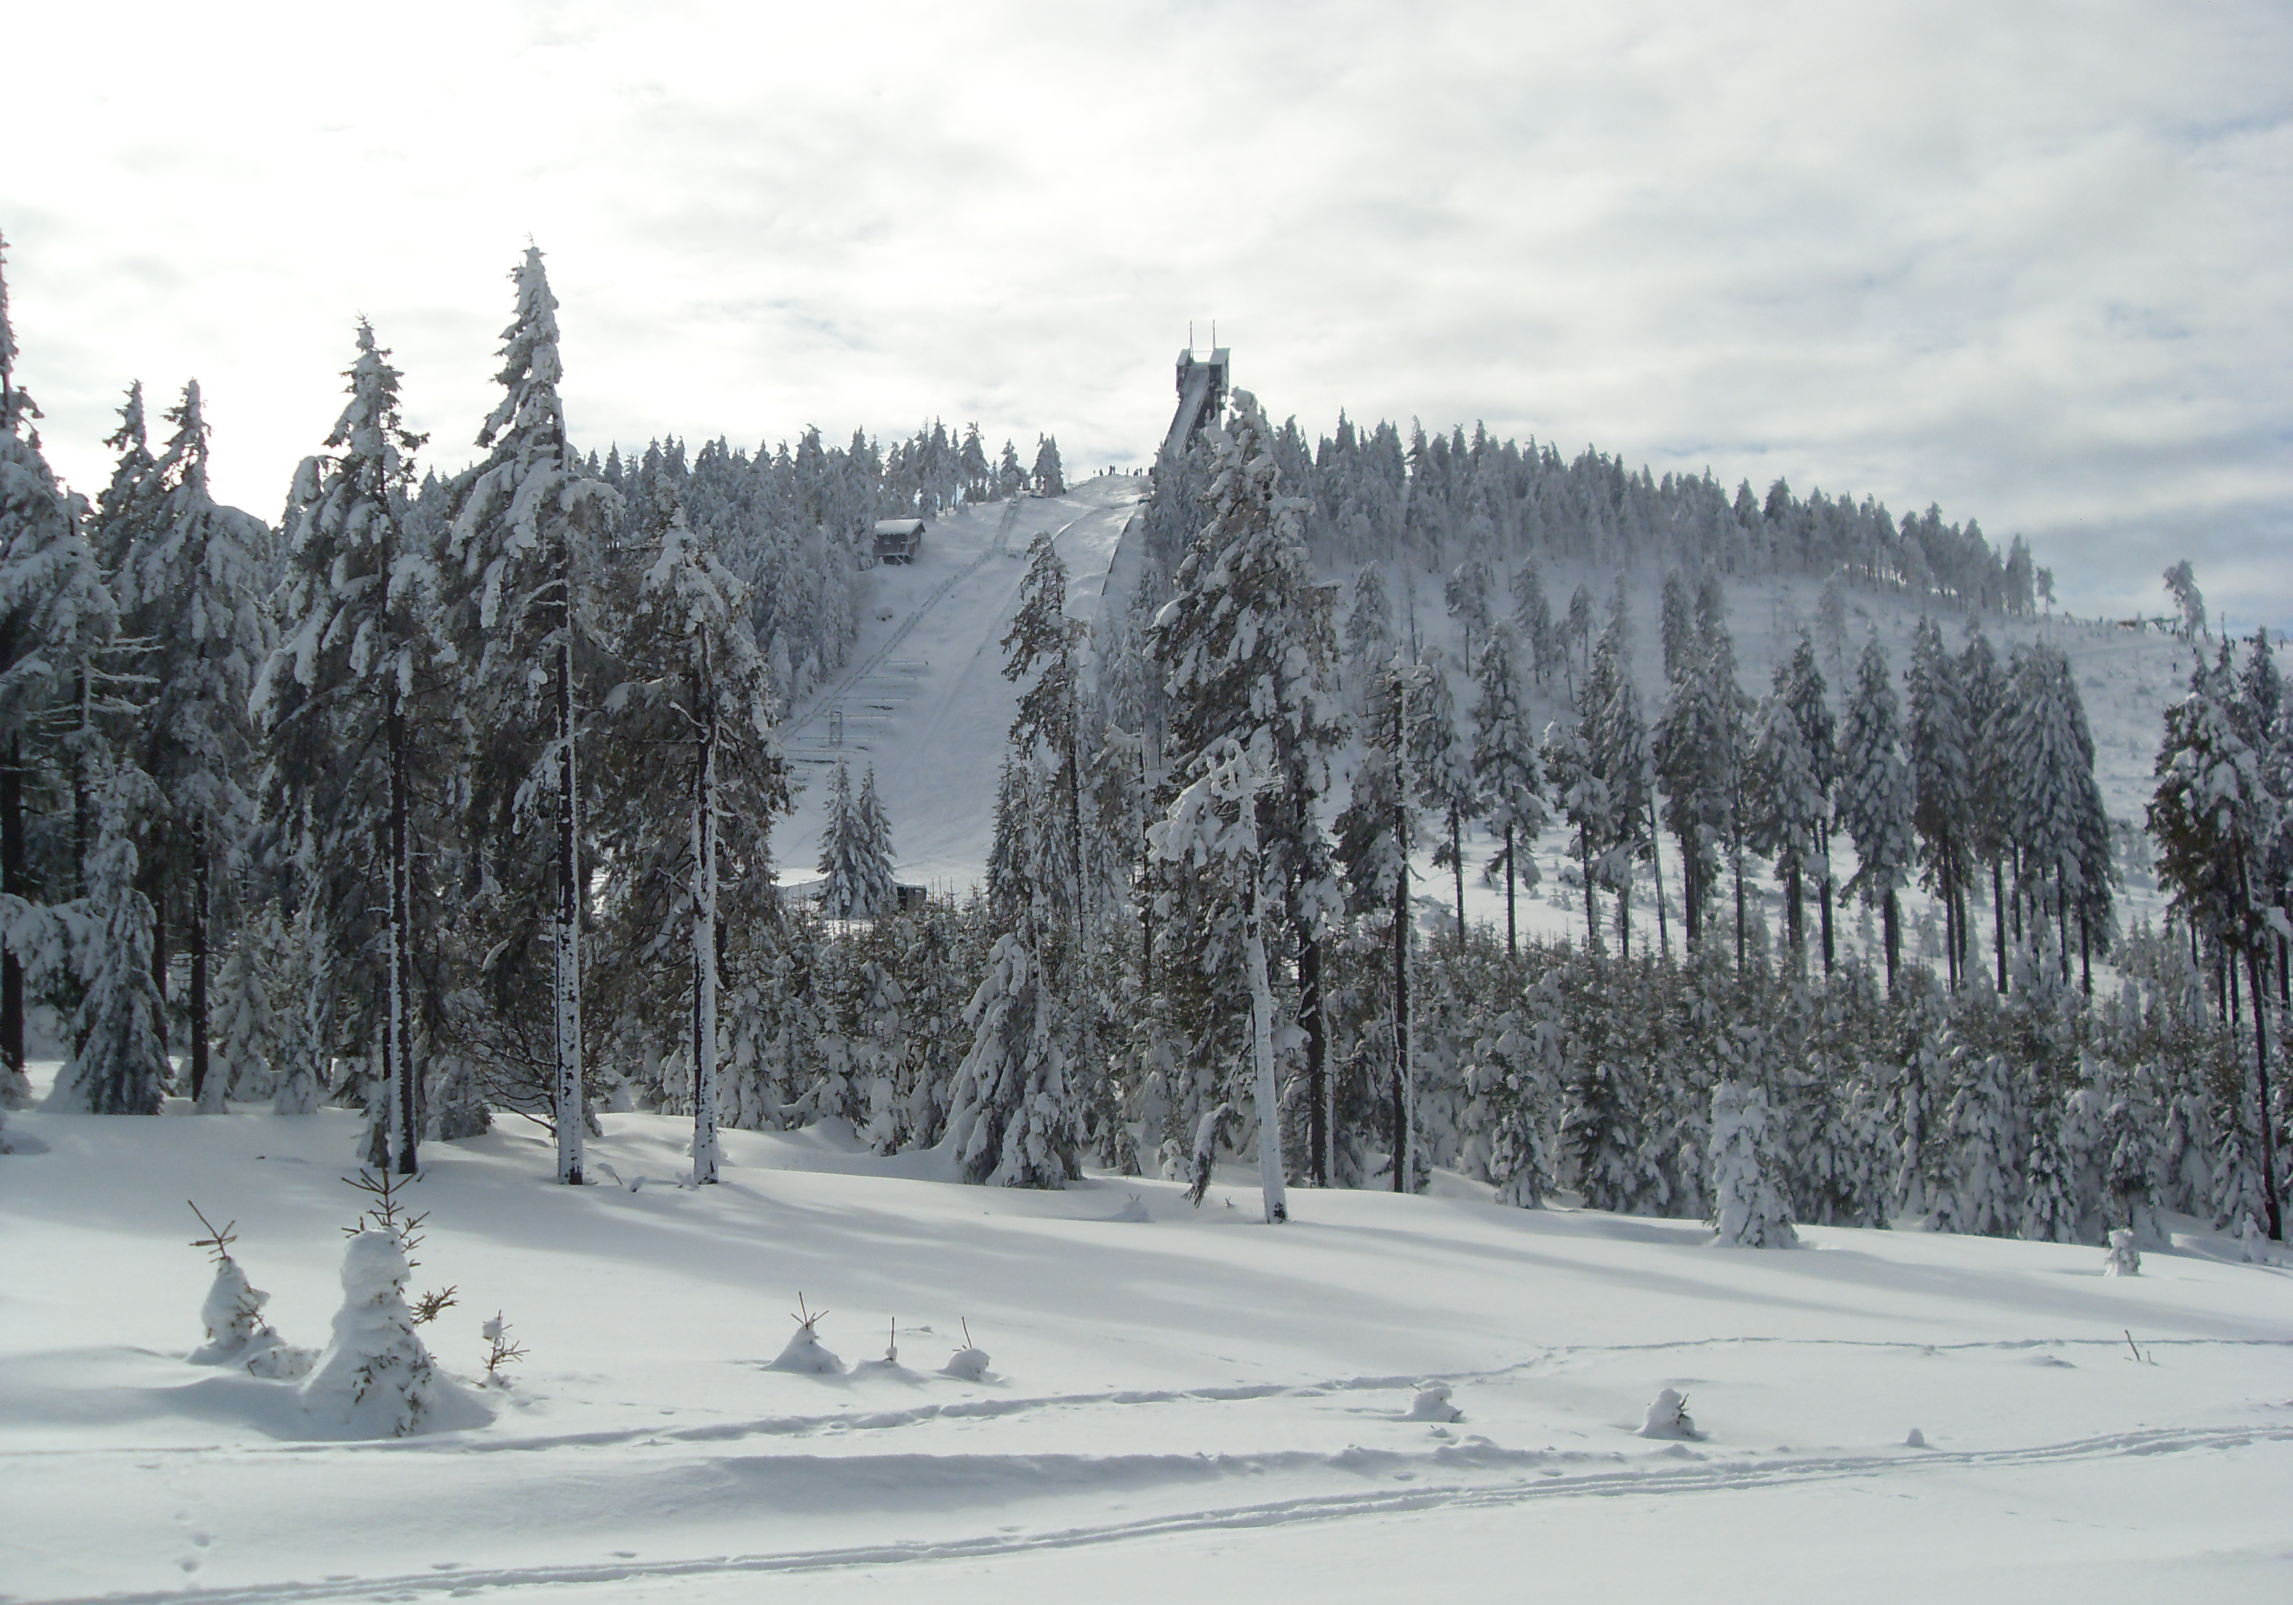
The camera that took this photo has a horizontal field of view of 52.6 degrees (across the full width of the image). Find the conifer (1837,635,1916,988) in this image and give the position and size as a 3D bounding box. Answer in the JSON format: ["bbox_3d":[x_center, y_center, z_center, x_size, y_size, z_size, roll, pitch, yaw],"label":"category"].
[{"bbox_3d":[29.283,0.395,93.000,3.067,14.228,3.067,-1,-4,0],"label":"conifer"}]

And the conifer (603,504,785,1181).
[{"bbox_3d":[-7.219,0.584,37.000,2.916,10.826,2.916,-1,-4,0],"label":"conifer"}]

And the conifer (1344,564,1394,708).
[{"bbox_3d":[22.126,-16.083,230.000,4.827,14.928,4.827,-1,-4,0],"label":"conifer"}]

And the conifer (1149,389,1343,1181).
[{"bbox_3d":[1.758,-0.406,41.000,3.421,14.023,3.421,-1,-4,0],"label":"conifer"}]

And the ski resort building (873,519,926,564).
[{"bbox_3d":[-47.983,-50.591,450.000,8.200,8.600,6.500,-3,-4,19],"label":"ski resort building"}]

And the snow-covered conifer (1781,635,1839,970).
[{"bbox_3d":[28.017,0.189,98.000,2.424,14.539,2.424,-1,-4,0],"label":"snow-covered conifer"}]

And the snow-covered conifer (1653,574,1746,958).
[{"bbox_3d":[22.682,-1.431,95.000,3.774,15.855,3.774,-1,-4,0],"label":"snow-covered conifer"}]

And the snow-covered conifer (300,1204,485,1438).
[{"bbox_3d":[-3.513,2.389,10.800,0.791,1.120,0.791,-1,-4,0],"label":"snow-covered conifer"}]

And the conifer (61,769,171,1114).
[{"bbox_3d":[-19.993,2.676,45.000,2.121,6.667,2.121,-1,-4,0],"label":"conifer"}]

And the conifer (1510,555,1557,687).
[{"bbox_3d":[40.985,-19.120,245.000,4.774,14.198,4.774,-1,-4,0],"label":"conifer"}]

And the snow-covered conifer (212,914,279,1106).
[{"bbox_3d":[-18.656,4.321,48.000,1.331,3.857,1.331,-1,-4,0],"label":"snow-covered conifer"}]

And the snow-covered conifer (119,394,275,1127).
[{"bbox_3d":[-20.066,-1.266,49.000,3.218,15.562,3.218,-1,-4,0],"label":"snow-covered conifer"}]

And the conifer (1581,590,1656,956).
[{"bbox_3d":[19.546,-0.536,96.000,3.115,16.674,3.115,-1,-4,0],"label":"conifer"}]

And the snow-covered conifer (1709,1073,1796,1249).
[{"bbox_3d":[7.835,4.636,30.000,1.102,2.295,1.102,-1,-4,0],"label":"snow-covered conifer"}]

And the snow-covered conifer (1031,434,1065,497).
[{"bbox_3d":[-18.274,-62.469,430.000,6.313,11.794,6.313,-1,-4,0],"label":"snow-covered conifer"}]

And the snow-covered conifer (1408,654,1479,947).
[{"bbox_3d":[12.021,0.654,94.000,2.905,13.544,2.905,-1,-4,0],"label":"snow-covered conifer"}]

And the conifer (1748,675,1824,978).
[{"bbox_3d":[26.169,1.064,95.000,2.990,12.479,2.990,-1,-4,0],"label":"conifer"}]

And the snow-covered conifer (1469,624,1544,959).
[{"bbox_3d":[14.828,0.102,95.000,3.156,15.093,3.156,-1,-4,0],"label":"snow-covered conifer"}]

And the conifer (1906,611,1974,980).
[{"bbox_3d":[31.491,0.036,92.000,2.689,14.786,2.689,-1,-4,0],"label":"conifer"}]

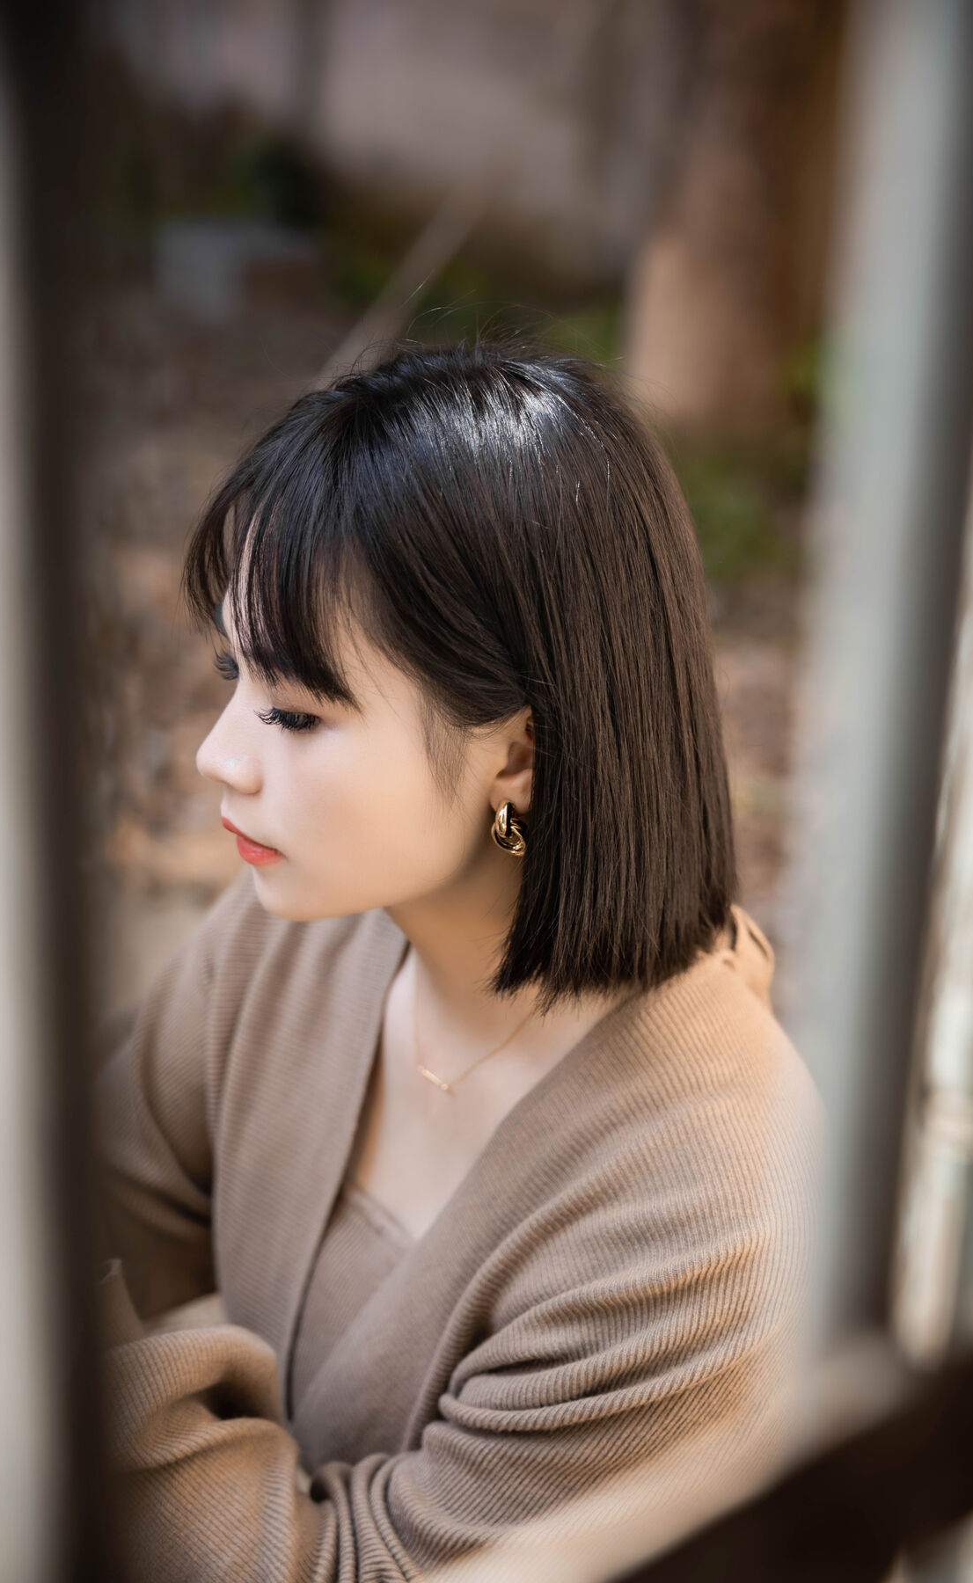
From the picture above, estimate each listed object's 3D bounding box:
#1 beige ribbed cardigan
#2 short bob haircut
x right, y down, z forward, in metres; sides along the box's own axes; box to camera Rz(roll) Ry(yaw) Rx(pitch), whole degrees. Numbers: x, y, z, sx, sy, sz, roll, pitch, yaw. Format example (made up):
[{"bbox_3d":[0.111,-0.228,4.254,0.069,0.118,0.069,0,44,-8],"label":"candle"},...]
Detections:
[{"bbox_3d":[-0.035,0.262,1.180,0.450,0.450,0.360,18,26,37],"label":"beige ribbed cardigan"},{"bbox_3d":[-0.009,-0.064,1.085,0.255,0.280,0.210,-8,23,-26],"label":"short bob haircut"}]

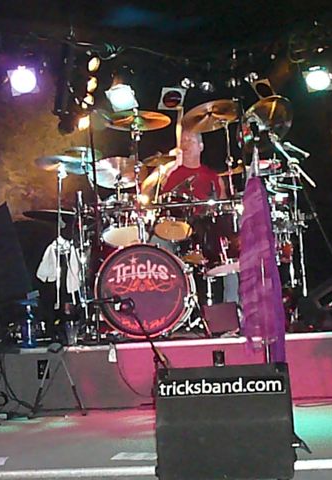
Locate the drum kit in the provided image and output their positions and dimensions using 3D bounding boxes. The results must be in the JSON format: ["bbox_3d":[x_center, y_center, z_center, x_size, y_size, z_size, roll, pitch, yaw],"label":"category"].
[{"bbox_3d":[0.037,-0.150,6.400,1.820,1.520,1.400,-3,-1,5],"label":"drum kit"}]

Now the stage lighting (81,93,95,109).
[{"bbox_3d":[-0.563,-0.976,6.626,0.120,0.120,0.140,-4,29,-41],"label":"stage lighting"}]

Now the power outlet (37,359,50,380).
[{"bbox_3d":[-0.735,0.780,5.780,0.072,0.114,0.015,-3,-1,0],"label":"power outlet"}]

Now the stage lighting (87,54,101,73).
[{"bbox_3d":[-0.513,-1.248,6.800,0.100,0.110,0.120,-2,19,-24],"label":"stage lighting"}]

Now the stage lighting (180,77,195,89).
[{"bbox_3d":[0.161,-1.179,7.200,0.110,0.100,0.130,-3,15,1],"label":"stage lighting"}]

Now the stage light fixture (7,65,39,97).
[{"bbox_3d":[-1.006,-1.158,6.830,0.220,0.220,0.260,-3,28,3],"label":"stage light fixture"}]

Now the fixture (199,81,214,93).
[{"bbox_3d":[0.303,-1.150,7.200,0.120,0.100,0.130,-3,15,1],"label":"fixture"}]

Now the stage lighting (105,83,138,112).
[{"bbox_3d":[-0.303,-1.051,6.821,0.220,0.220,0.260,-2,37,7],"label":"stage lighting"}]

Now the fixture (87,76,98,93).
[{"bbox_3d":[-0.535,-1.079,6.624,0.140,0.120,0.120,20,15,37],"label":"fixture"}]

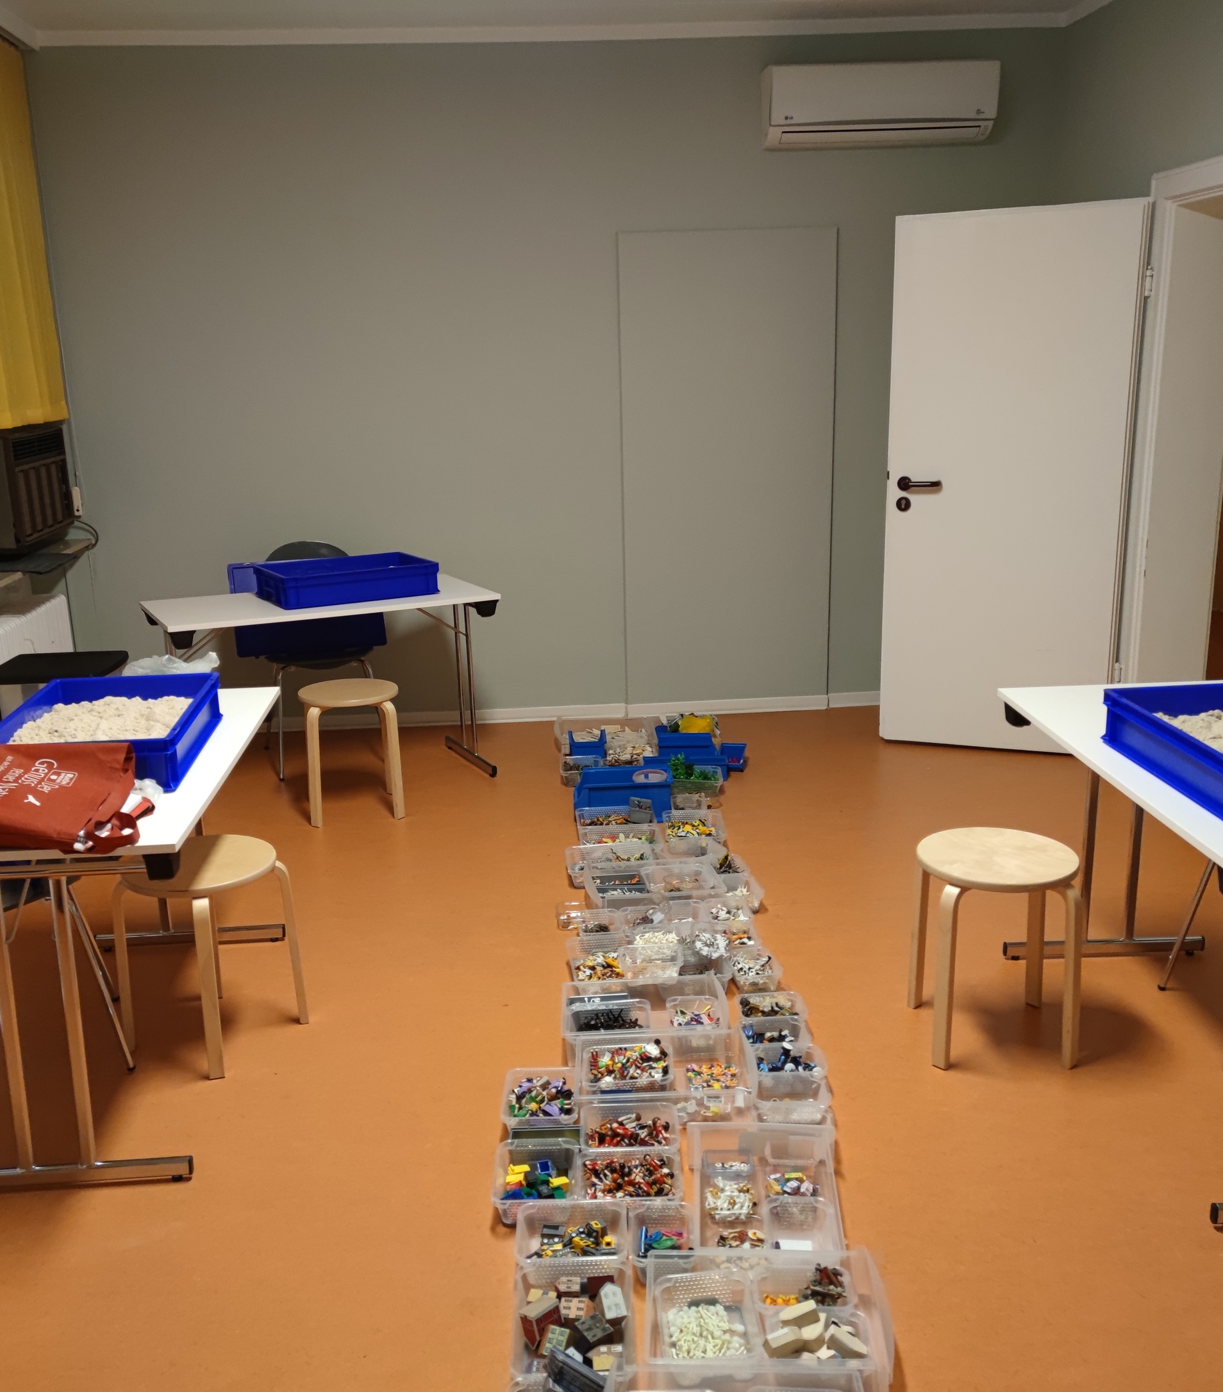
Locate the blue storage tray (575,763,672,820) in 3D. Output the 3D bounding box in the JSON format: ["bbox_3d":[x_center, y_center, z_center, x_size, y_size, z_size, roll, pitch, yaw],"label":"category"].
[{"bbox_3d":[0.044,0.356,4.603,0.345,0.145,0.210,-2,14,0],"label":"blue storage tray"}]

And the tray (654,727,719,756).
[{"bbox_3d":[0.306,0.234,5.095,0.240,0.125,0.150,-2,14,0],"label":"tray"}]

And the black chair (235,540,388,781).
[{"bbox_3d":[-1.204,-0.151,5.258,0.510,0.845,0.550,-6,15,-18],"label":"black chair"}]

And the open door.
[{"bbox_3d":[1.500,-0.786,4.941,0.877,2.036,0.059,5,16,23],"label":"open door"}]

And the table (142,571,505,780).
[{"bbox_3d":[-1.080,-0.006,4.945,1.200,0.735,0.600,-8,16,-25],"label":"table"}]

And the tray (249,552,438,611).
[{"bbox_3d":[-1.013,-0.446,4.927,0.600,0.115,0.400,-10,16,-29],"label":"tray"}]

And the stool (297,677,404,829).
[{"bbox_3d":[-0.944,0.202,4.691,0.365,0.450,0.365,-5,15,-15],"label":"stool"}]

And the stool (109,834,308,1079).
[{"bbox_3d":[-0.963,0.613,3.091,0.365,0.450,0.365,-1,14,0],"label":"stool"}]

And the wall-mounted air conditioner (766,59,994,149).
[{"bbox_3d":[1.070,-2.348,5.133,0.903,0.296,0.202,-3,14,-4],"label":"wall-mounted air conditioner"}]

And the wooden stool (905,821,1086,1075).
[{"bbox_3d":[0.880,0.581,2.970,0.352,0.453,0.352,-1,14,2],"label":"wooden stool"}]

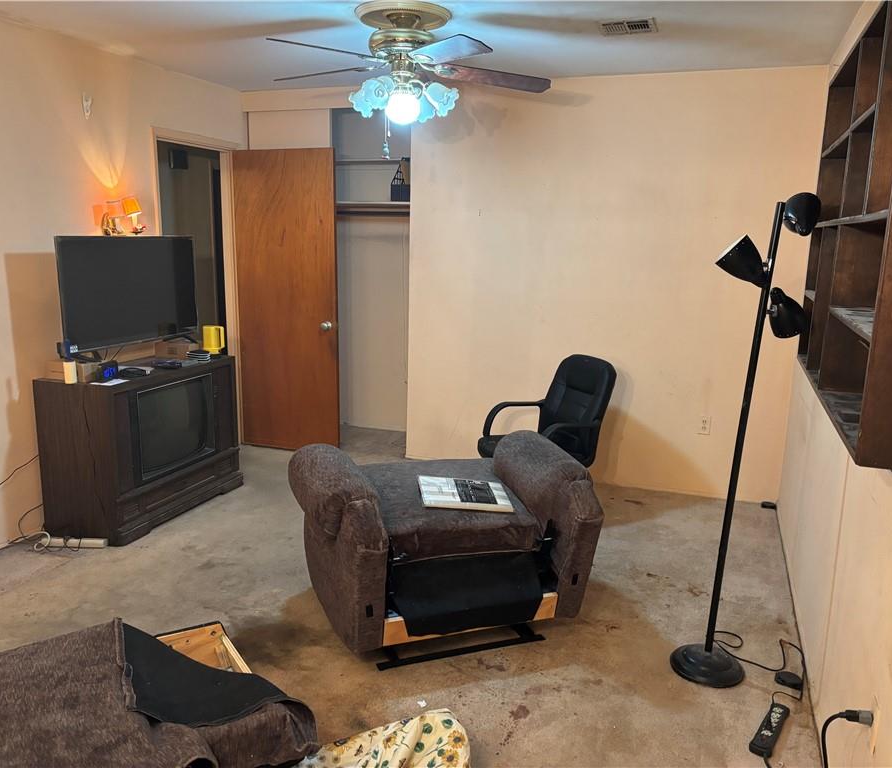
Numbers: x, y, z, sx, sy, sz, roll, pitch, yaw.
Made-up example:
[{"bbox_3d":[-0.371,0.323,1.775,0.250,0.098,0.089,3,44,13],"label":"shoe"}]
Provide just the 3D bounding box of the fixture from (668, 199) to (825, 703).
[{"bbox_3d":[0.964,0.203,2.603,0.310,1.661,0.280,9,13,20],"label":"fixture"}]

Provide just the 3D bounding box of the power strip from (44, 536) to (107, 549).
[{"bbox_3d":[-1.777,0.758,3.694,0.300,0.040,0.055,1,11,-3],"label":"power strip"}]

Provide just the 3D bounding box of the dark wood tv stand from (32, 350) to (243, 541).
[{"bbox_3d":[-1.618,0.298,4.170,0.520,0.770,1.020,5,12,19],"label":"dark wood tv stand"}]

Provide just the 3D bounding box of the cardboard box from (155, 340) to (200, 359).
[{"bbox_3d":[-1.554,-0.200,4.476,0.240,0.095,0.150,5,12,19],"label":"cardboard box"}]

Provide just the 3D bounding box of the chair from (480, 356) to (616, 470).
[{"bbox_3d":[0.534,0.310,3.982,0.600,0.910,0.580,-3,12,-22],"label":"chair"}]

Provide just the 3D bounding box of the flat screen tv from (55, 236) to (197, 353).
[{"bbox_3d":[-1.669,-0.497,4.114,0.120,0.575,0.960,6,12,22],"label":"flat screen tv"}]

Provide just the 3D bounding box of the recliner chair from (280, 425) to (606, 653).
[{"bbox_3d":[-0.044,0.618,3.090,1.030,0.620,0.820,-3,12,-20],"label":"recliner chair"}]

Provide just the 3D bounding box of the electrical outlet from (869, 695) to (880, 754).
[{"bbox_3d":[0.939,0.750,1.698,0.014,0.115,0.072,5,12,19],"label":"electrical outlet"}]

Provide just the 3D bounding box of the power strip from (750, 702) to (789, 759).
[{"bbox_3d":[1.010,1.075,2.388,0.060,0.036,0.255,9,13,35],"label":"power strip"}]

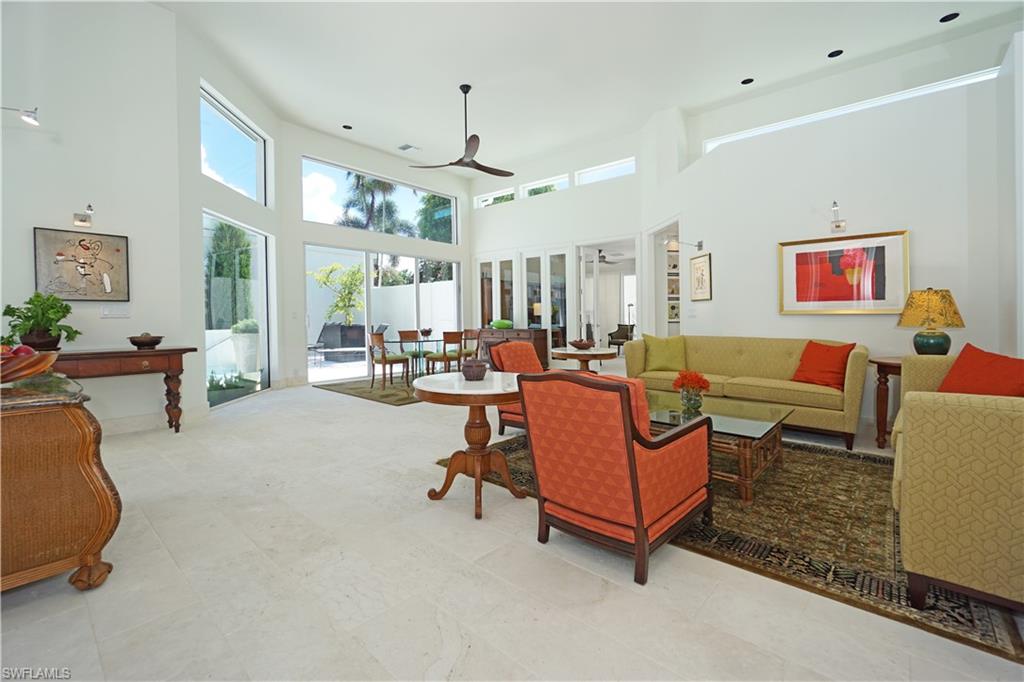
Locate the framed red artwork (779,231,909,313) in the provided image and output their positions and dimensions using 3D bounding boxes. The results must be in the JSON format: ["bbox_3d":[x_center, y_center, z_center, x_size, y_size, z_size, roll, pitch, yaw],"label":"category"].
[{"bbox_3d":[3.346,-0.664,4.377,1.060,0.810,0.040,2,4,41],"label":"framed red artwork"}]

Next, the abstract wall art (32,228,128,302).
[{"bbox_3d":[-3.954,-0.690,3.952,0.043,0.635,0.608,2,4,42],"label":"abstract wall art"}]

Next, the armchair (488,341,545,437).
[{"bbox_3d":[0.333,0.480,4.244,0.840,0.880,0.680,1,3,31],"label":"armchair"}]

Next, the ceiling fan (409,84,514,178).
[{"bbox_3d":[-0.680,-2.960,5.700,1.500,1.150,1.420,0,3,0],"label":"ceiling fan"}]

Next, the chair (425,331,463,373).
[{"bbox_3d":[-1.161,0.307,7.228,0.540,0.890,0.470,2,4,42],"label":"chair"}]

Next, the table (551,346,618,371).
[{"bbox_3d":[0.832,0.480,4.974,0.749,0.732,0.749,2,4,42],"label":"table"}]

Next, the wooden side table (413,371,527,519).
[{"bbox_3d":[-0.208,0.599,2.586,0.749,0.732,0.749,0,3,0],"label":"wooden side table"}]

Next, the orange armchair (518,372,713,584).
[{"bbox_3d":[0.559,0.592,2.270,0.690,0.880,0.860,2,4,40],"label":"orange armchair"}]

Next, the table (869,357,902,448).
[{"bbox_3d":[3.500,0.529,3.569,0.738,0.729,0.738,2,4,42],"label":"table"}]

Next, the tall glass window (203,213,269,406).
[{"bbox_3d":[-3.916,-0.406,6.134,0.090,2.420,1.580,-1,3,-5],"label":"tall glass window"}]

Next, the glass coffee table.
[{"bbox_3d":[1.316,0.719,3.200,1.194,0.414,1.009,2,4,42],"label":"glass coffee table"}]

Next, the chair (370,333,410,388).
[{"bbox_3d":[-2.034,0.320,7.056,0.456,0.895,0.553,2,4,42],"label":"chair"}]

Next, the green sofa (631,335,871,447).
[{"bbox_3d":[2.346,0.417,4.440,2.116,0.887,0.911,2,4,42],"label":"green sofa"}]

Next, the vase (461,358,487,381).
[{"bbox_3d":[-0.228,0.179,2.604,0.148,0.105,0.148,0,3,0],"label":"vase"}]

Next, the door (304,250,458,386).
[{"bbox_3d":[-2.481,-0.568,8.959,0.108,2.495,3.591,2,4,42],"label":"door"}]

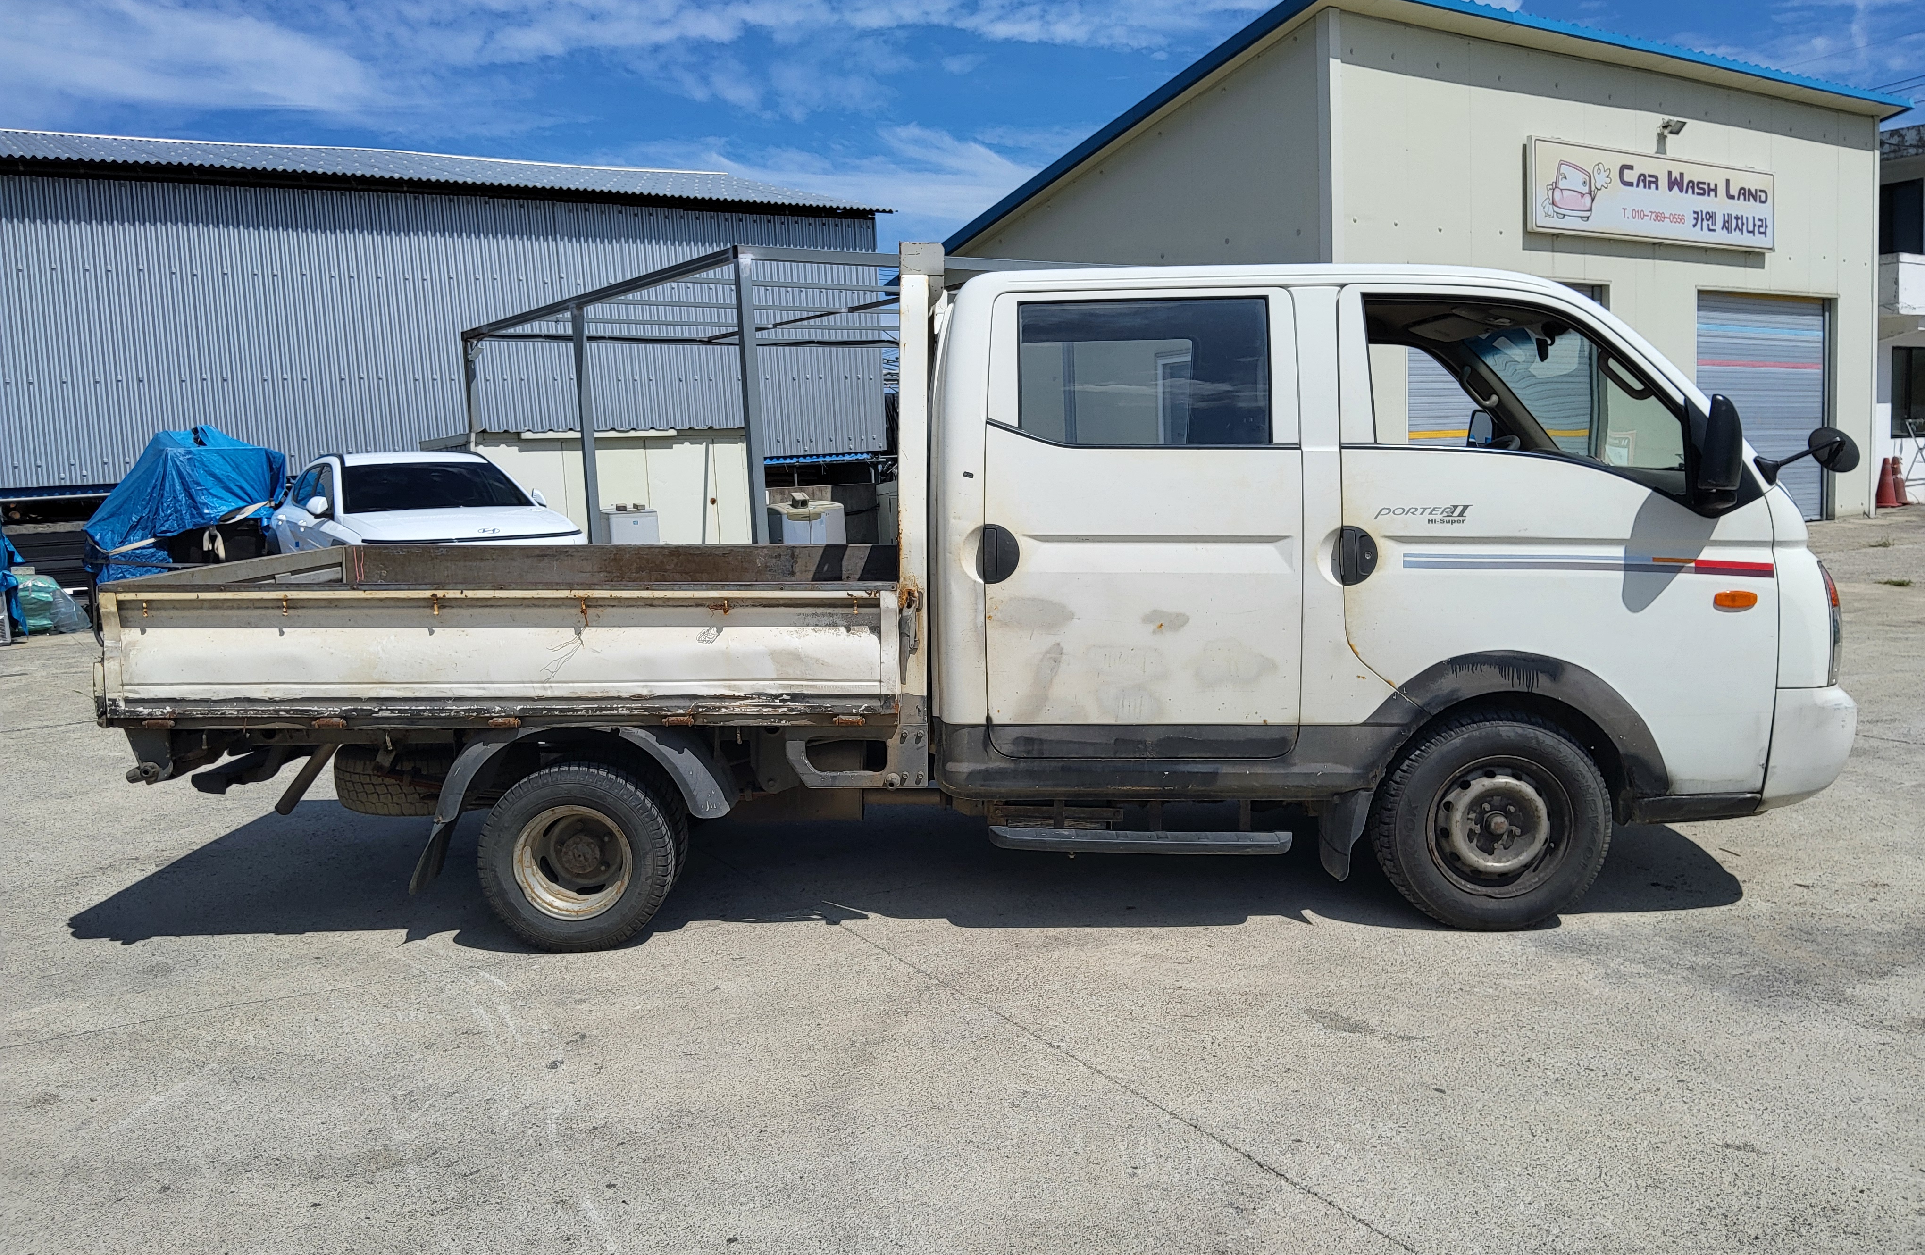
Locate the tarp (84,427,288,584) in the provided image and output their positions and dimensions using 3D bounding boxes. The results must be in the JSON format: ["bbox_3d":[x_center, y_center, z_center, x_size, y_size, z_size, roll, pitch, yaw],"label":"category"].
[{"bbox_3d":[-7.850,-1.200,14.600,1.900,1.600,1.400,-6,7,-30],"label":"tarp"}]

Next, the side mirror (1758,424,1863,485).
[{"bbox_3d":[2.383,-0.485,4.080,0.270,0.170,0.160,-2,7,-6],"label":"side mirror"}]

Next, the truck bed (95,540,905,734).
[{"bbox_3d":[-1.300,-0.022,4.875,2.240,0.410,1.680,-1,7,0],"label":"truck bed"}]

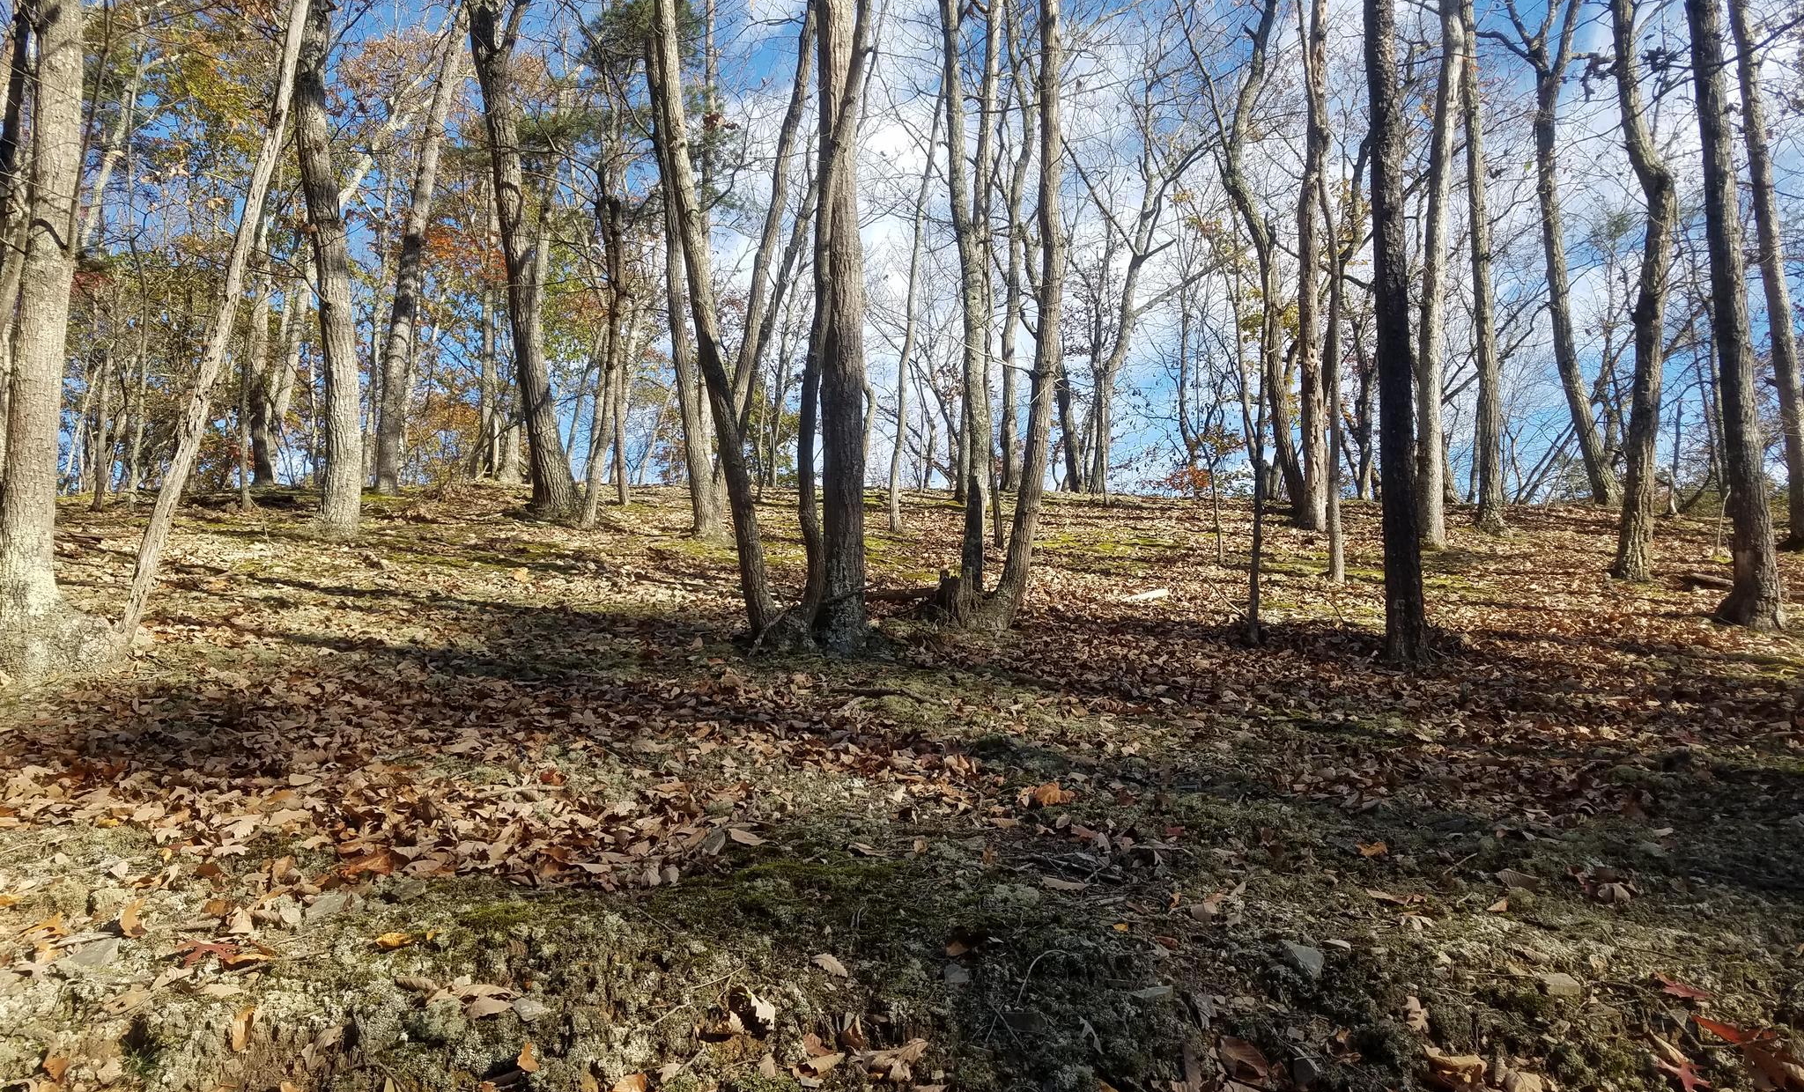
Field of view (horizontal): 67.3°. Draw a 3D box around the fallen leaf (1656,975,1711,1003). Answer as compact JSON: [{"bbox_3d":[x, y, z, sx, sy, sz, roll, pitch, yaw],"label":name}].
[{"bbox_3d":[1.645,0.926,2.850,0.055,0.025,0.101,-13,19,-41],"label":"fallen leaf"}]

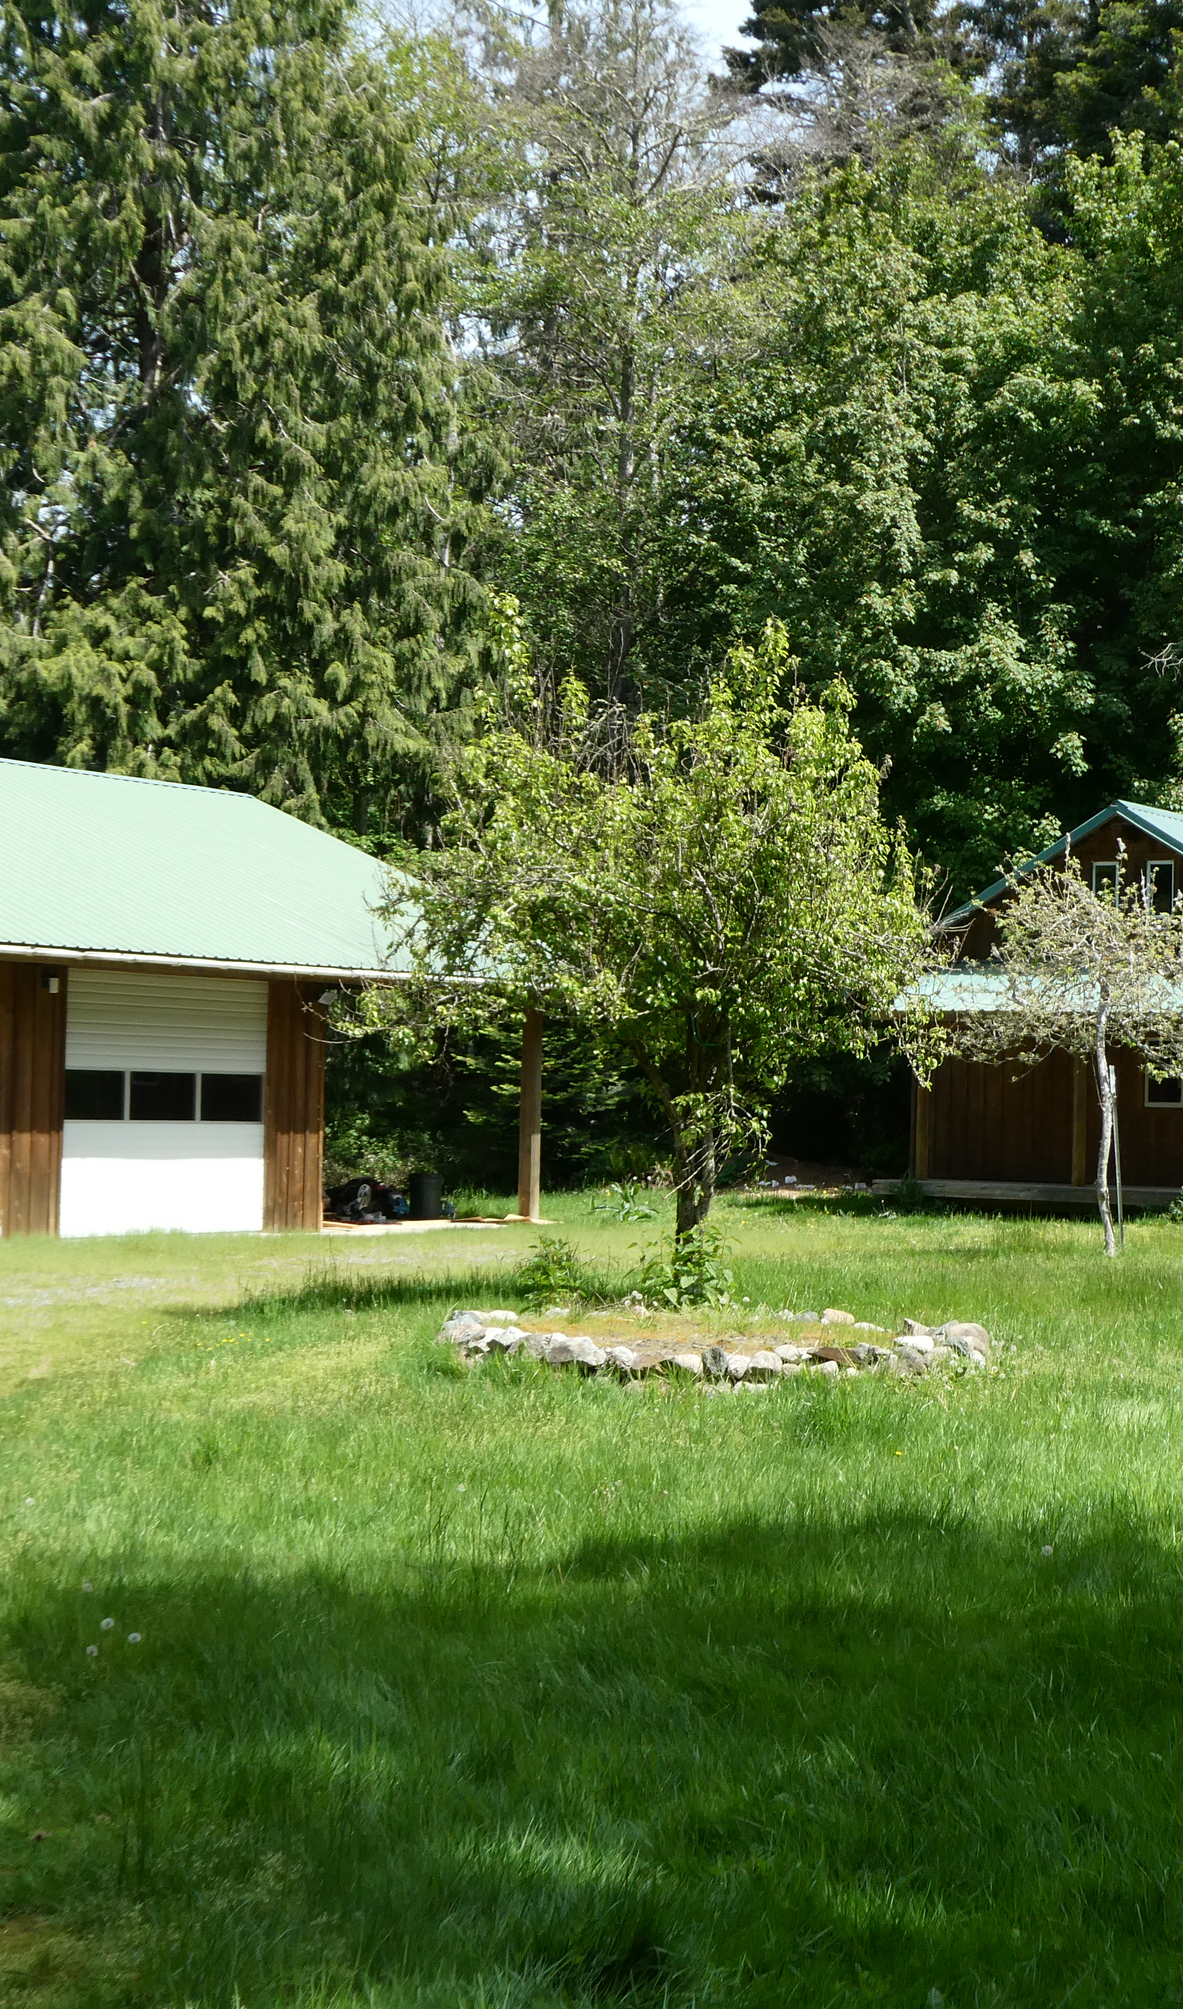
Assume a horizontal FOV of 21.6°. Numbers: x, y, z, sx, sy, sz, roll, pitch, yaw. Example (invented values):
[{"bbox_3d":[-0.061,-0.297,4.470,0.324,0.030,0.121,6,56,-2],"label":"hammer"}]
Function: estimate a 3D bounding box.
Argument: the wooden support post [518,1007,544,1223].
[{"bbox_3d":[-0.826,1.517,42.944,0.210,3.000,0.210,0,-2,32],"label":"wooden support post"}]

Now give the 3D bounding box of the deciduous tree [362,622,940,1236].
[{"bbox_3d":[0.428,-0.308,22.200,4.150,4.850,4.000,1,-2,0],"label":"deciduous tree"}]

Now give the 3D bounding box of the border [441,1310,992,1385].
[{"bbox_3d":[0.739,2.050,19.057,3.400,0.300,3.400,1,-2,0],"label":"border"}]

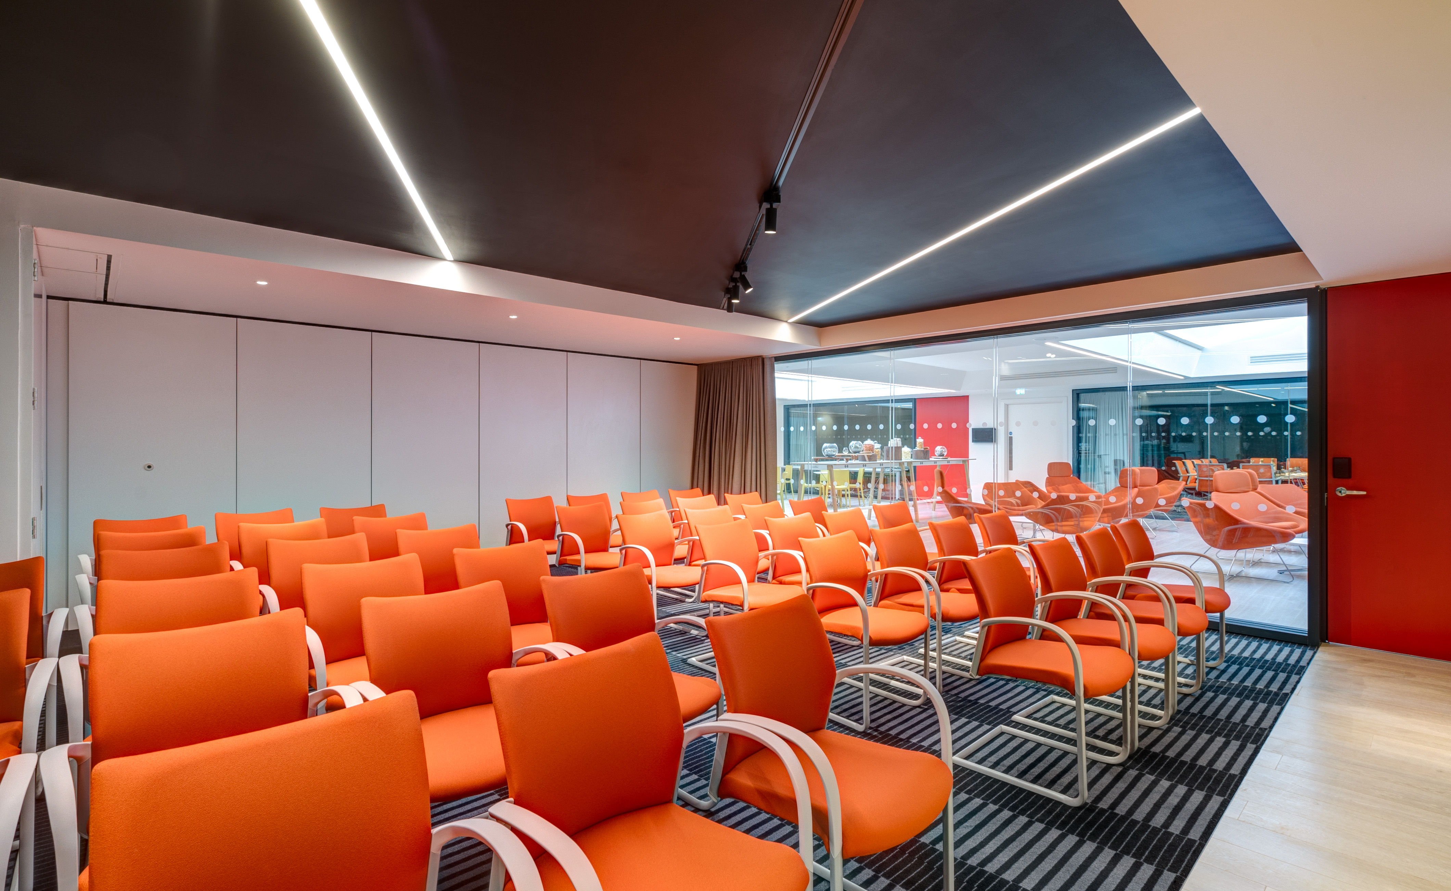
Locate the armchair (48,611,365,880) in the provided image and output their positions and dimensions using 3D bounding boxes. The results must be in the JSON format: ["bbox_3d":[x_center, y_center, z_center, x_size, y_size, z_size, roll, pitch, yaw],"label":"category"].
[{"bbox_3d":[-1.285,0.921,1.625,0.575,0.860,0.620,0,0,-42],"label":"armchair"}]

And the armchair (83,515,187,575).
[{"bbox_3d":[-3.569,0.883,3.950,0.579,0.848,0.585,0,0,-43],"label":"armchair"}]

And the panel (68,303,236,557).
[{"bbox_3d":[-4.418,0.148,5.025,0.977,2.388,0.080,0,0,-42],"label":"panel"}]

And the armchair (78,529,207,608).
[{"bbox_3d":[-3.035,0.898,3.434,0.592,0.870,0.575,0,1,-42],"label":"armchair"}]

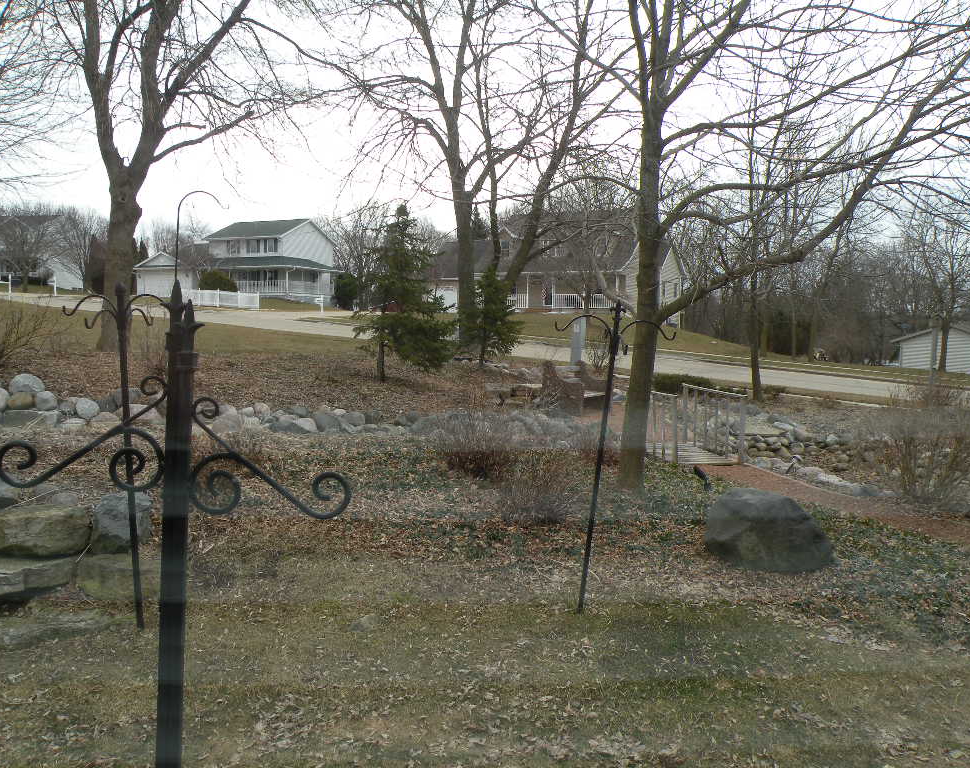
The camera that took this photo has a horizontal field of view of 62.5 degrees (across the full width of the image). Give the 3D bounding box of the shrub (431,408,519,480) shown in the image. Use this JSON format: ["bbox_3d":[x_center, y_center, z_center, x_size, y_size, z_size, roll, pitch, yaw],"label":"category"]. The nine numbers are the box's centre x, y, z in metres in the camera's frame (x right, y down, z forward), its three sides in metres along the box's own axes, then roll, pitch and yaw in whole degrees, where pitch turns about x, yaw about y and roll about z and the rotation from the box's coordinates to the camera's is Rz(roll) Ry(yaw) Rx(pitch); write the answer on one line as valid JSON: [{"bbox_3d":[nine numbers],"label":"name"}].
[{"bbox_3d":[-0.109,0.697,9.200,0.970,0.770,0.900,0,6,0],"label":"shrub"}]

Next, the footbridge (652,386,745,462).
[{"bbox_3d":[2.786,0.549,11.100,0.920,0.900,1.950,-1,6,-9],"label":"footbridge"}]

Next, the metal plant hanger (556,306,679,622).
[{"bbox_3d":[0.681,0.455,4.770,0.680,1.900,0.450,6,6,-3],"label":"metal plant hanger"}]

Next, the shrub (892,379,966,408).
[{"bbox_3d":[8.884,0.230,16.000,1.400,0.650,1.200,4,7,29],"label":"shrub"}]

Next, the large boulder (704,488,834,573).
[{"bbox_3d":[2.094,1.053,5.900,0.900,0.520,0.660,3,7,20],"label":"large boulder"}]

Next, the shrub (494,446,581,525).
[{"bbox_3d":[0.491,0.933,7.200,0.750,0.650,0.700,0,6,0],"label":"shrub"}]

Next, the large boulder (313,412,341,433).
[{"bbox_3d":[-2.366,0.578,12.000,0.410,0.280,0.350,0,6,0],"label":"large boulder"}]

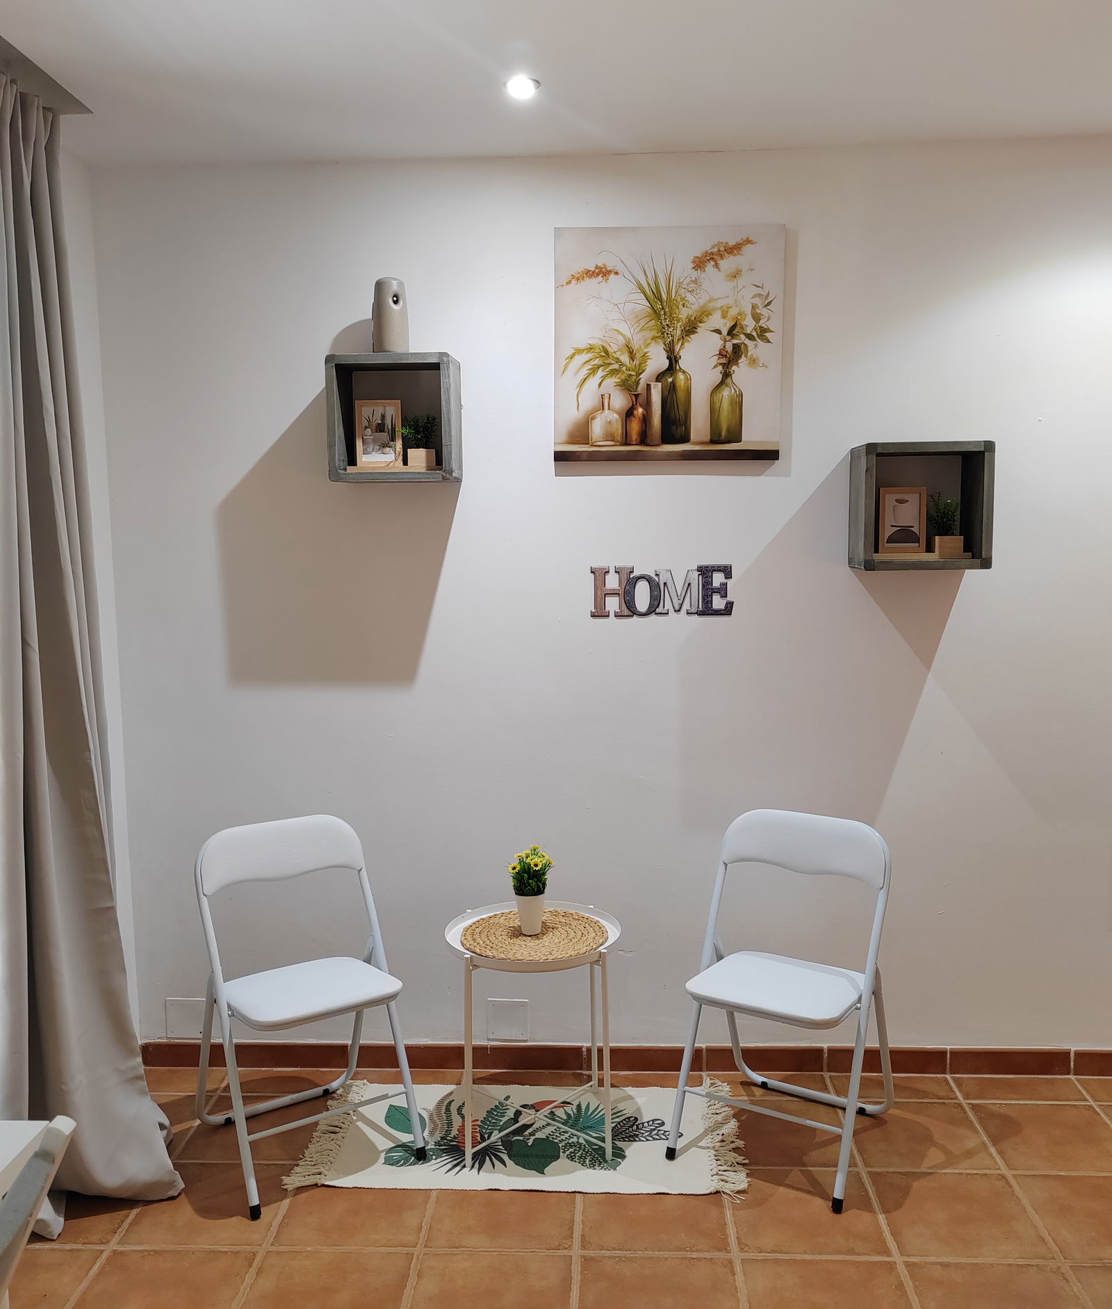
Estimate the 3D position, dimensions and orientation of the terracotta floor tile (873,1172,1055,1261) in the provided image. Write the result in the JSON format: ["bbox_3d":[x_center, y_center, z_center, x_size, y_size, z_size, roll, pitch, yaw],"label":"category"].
[{"bbox_3d":[0.896,1.260,2.598,0.326,0.011,0.326,0,6,3],"label":"terracotta floor tile"}]

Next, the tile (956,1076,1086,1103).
[{"bbox_3d":[1.264,1.189,3.157,0.320,0.010,0.134,-1,7,3],"label":"tile"}]

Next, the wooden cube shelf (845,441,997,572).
[{"bbox_3d":[0.935,-0.379,2.975,0.316,0.316,0.190,-1,7,3],"label":"wooden cube shelf"}]

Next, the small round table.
[{"bbox_3d":[-0.054,0.961,2.960,0.446,0.529,0.446,0,6,3],"label":"small round table"}]

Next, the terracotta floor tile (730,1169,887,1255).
[{"bbox_3d":[0.560,1.262,2.612,0.320,0.010,0.320,-1,7,3],"label":"terracotta floor tile"}]

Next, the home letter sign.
[{"bbox_3d":[0.285,-0.171,3.117,0.383,0.140,0.018,0,6,3],"label":"home letter sign"}]

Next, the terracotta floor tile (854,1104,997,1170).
[{"bbox_3d":[0.912,1.222,2.933,0.326,0.011,0.326,0,6,3],"label":"terracotta floor tile"}]

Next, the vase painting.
[{"bbox_3d":[0.294,-0.810,3.041,0.597,0.603,0.025,0,7,3],"label":"vase painting"}]

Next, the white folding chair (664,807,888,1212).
[{"bbox_3d":[0.573,0.825,2.867,0.445,0.800,0.467,3,8,32],"label":"white folding chair"}]

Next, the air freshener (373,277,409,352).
[{"bbox_3d":[-0.423,-0.860,2.957,0.090,0.199,0.088,-3,7,-22],"label":"air freshener"}]

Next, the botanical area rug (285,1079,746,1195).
[{"bbox_3d":[-0.085,1.223,2.962,1.071,0.009,0.517,0,6,3],"label":"botanical area rug"}]

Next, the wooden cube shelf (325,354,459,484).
[{"bbox_3d":[-0.415,-0.607,3.012,0.316,0.316,0.194,0,6,3],"label":"wooden cube shelf"}]

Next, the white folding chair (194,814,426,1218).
[{"bbox_3d":[-0.637,0.842,2.880,0.445,0.800,0.467,-5,8,-33],"label":"white folding chair"}]

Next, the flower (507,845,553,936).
[{"bbox_3d":[-0.064,0.602,2.962,0.105,0.231,0.100,-1,7,3],"label":"flower"}]

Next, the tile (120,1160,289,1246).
[{"bbox_3d":[-0.790,1.275,2.680,0.320,0.010,0.320,-1,7,3],"label":"tile"}]

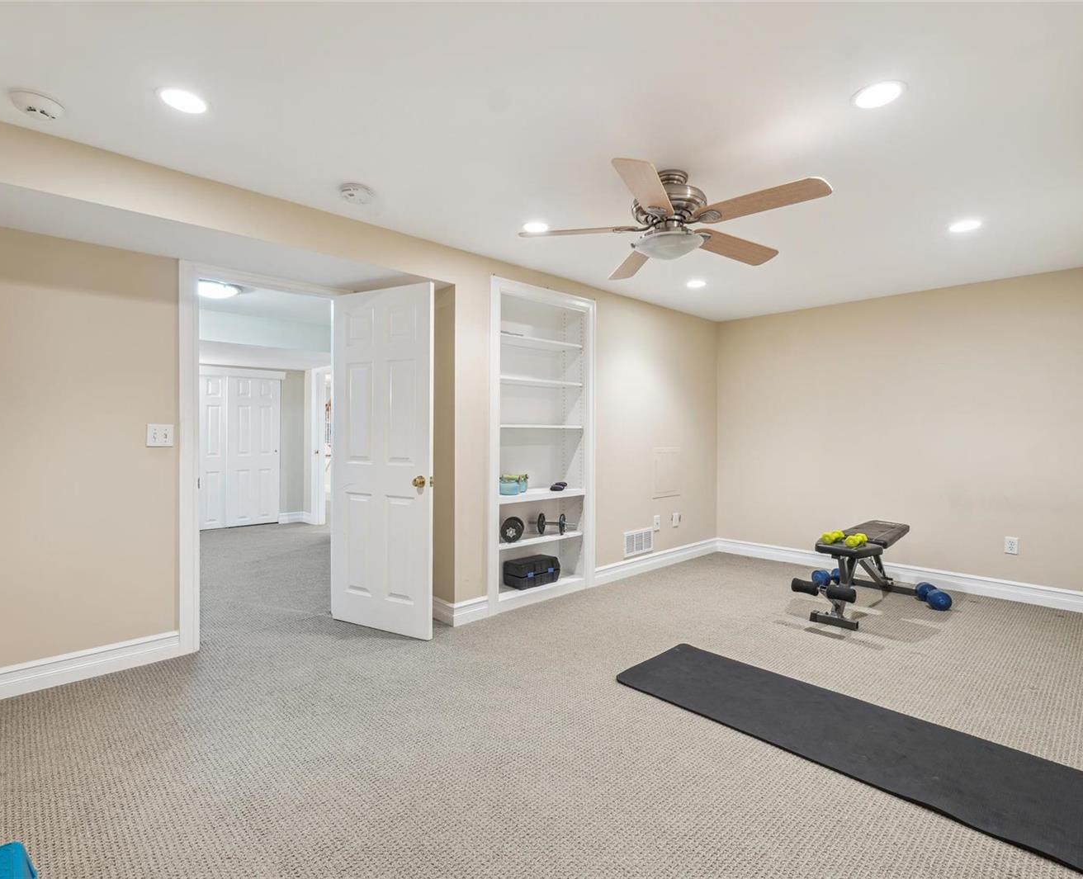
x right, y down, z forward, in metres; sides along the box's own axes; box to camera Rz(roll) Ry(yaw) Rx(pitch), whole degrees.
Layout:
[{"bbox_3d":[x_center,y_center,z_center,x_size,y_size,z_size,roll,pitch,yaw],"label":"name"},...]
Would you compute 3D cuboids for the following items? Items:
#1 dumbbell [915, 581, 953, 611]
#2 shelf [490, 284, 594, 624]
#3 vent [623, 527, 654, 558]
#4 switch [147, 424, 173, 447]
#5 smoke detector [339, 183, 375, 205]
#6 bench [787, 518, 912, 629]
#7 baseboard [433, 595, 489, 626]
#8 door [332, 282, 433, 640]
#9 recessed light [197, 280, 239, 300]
[{"bbox_3d":[2.757,1.098,3.612,0.138,0.138,0.305,0,1,7],"label":"dumbbell"},{"bbox_3d":[-0.046,0.043,3.776,1.015,2.223,0.305,-1,1,-41],"label":"shelf"},{"bbox_3d":[0.842,0.878,4.385,0.395,0.203,0.014,-1,1,-41],"label":"vent"},{"bbox_3d":[-1.981,-0.020,2.668,0.114,0.116,0.012,-1,1,-41],"label":"switch"},{"bbox_3d":[-0.862,-1.145,2.406,0.150,0.046,0.150,0,1,0],"label":"smoke detector"},{"bbox_3d":[2.239,0.916,3.584,1.380,0.500,0.400,-1,1,-41],"label":"bench"},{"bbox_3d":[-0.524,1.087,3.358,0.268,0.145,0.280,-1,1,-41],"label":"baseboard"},{"bbox_3d":[-0.969,0.132,3.100,0.763,2.032,0.035,1,1,27],"label":"door"},{"bbox_3d":[-2.587,-1.153,4.048,0.400,0.090,0.400,-1,1,-41],"label":"recessed light"}]

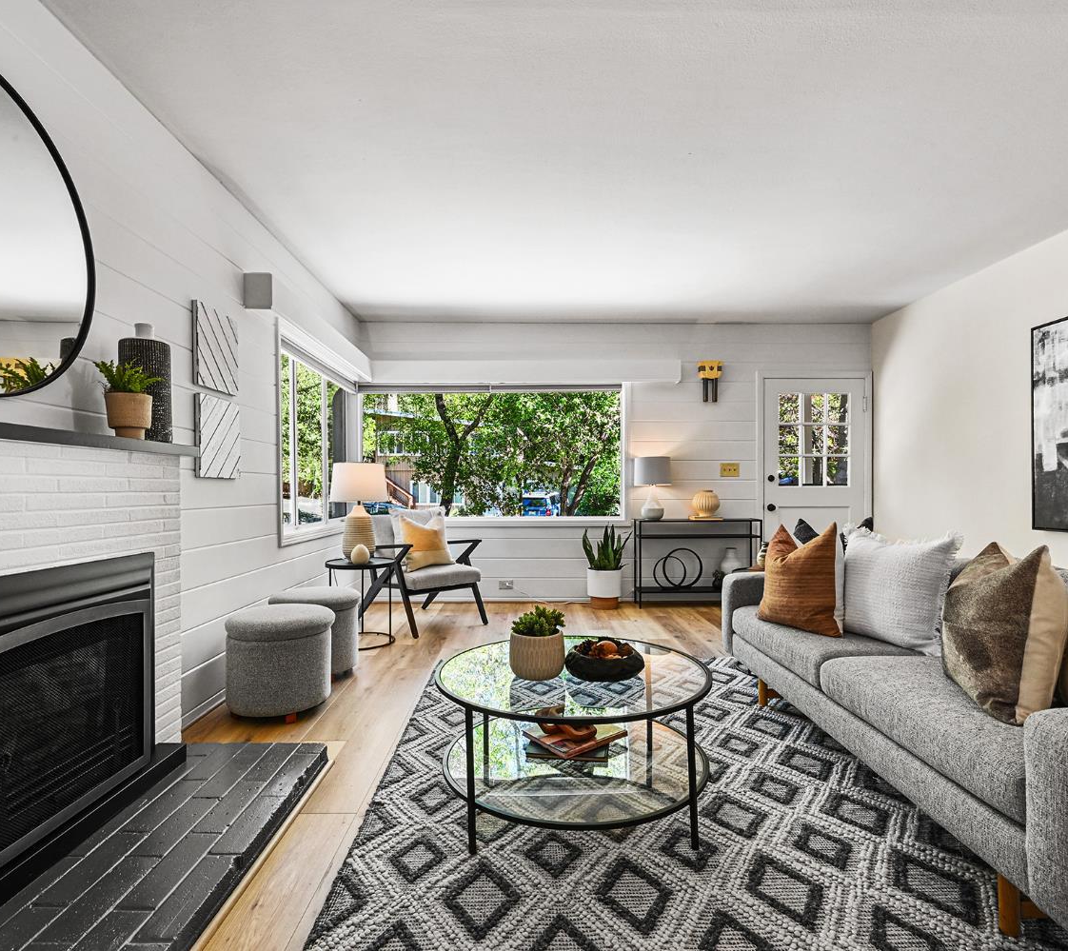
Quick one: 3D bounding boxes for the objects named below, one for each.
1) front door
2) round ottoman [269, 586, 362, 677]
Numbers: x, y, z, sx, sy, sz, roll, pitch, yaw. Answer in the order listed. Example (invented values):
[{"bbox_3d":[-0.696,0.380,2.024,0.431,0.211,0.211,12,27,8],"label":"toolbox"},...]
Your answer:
[{"bbox_3d":[2.575,0.136,5.447,0.910,2.030,0.050,0,-1,-1],"label":"front door"},{"bbox_3d":[-1.245,0.877,3.387,0.480,0.435,0.480,0,-1,-1],"label":"round ottoman"}]

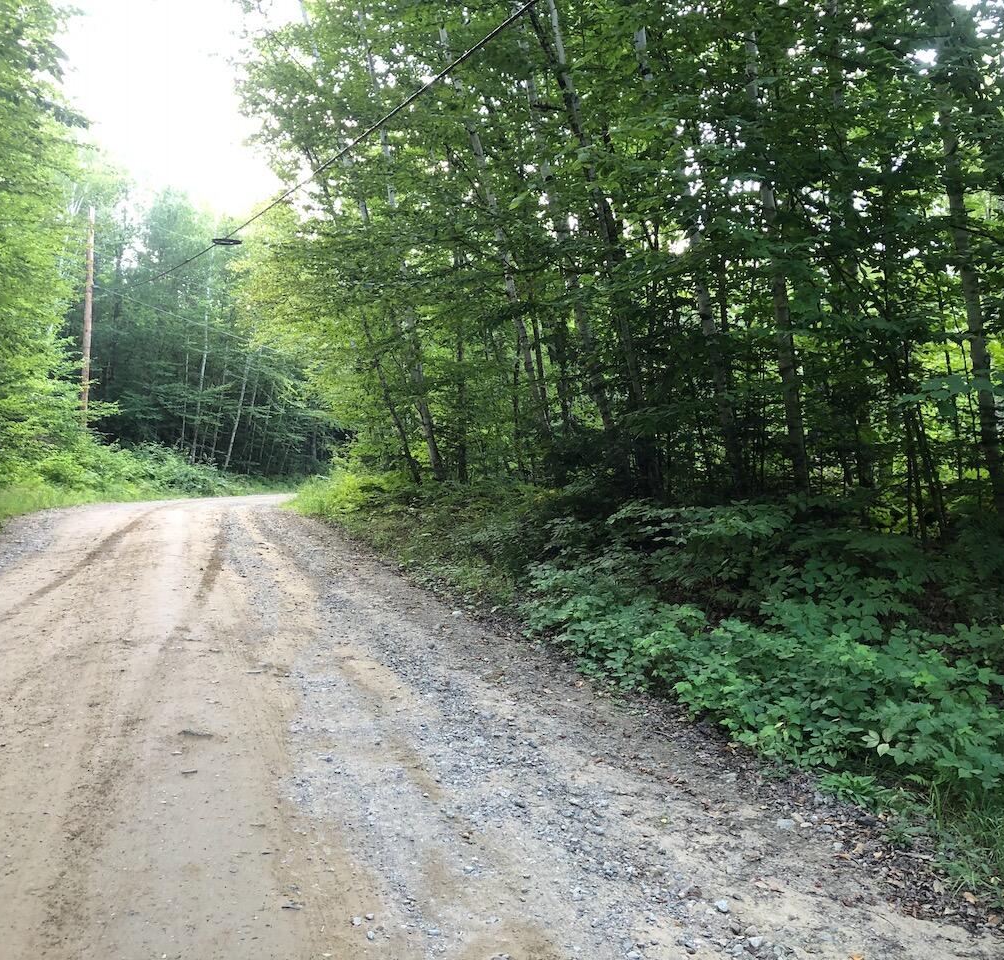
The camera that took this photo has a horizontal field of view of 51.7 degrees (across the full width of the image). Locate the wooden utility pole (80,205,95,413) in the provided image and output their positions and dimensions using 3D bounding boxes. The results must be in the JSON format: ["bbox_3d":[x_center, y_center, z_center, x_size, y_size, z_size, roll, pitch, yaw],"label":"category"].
[{"bbox_3d":[-12.613,-4.122,31.500,0.250,8.600,0.250,2,-2,-22],"label":"wooden utility pole"}]

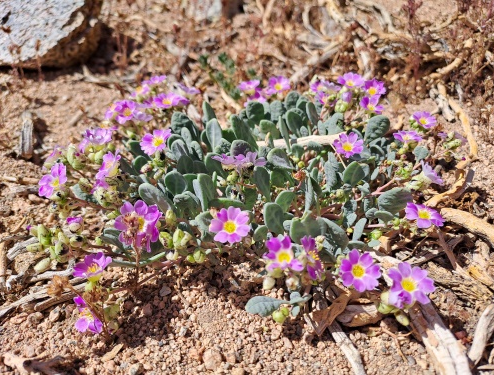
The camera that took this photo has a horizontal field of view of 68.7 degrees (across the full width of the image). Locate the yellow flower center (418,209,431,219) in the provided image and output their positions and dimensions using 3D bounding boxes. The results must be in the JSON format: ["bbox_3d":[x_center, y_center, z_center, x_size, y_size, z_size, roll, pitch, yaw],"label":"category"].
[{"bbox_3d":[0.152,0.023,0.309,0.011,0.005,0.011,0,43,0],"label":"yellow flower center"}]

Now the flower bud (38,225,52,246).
[{"bbox_3d":[-0.158,0.038,0.283,0.009,0.018,0.009,-32,20,-29],"label":"flower bud"}]

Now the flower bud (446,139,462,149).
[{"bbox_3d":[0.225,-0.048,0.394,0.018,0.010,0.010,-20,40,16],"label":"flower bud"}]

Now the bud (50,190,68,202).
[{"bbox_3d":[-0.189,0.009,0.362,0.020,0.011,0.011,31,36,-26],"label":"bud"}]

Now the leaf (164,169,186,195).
[{"bbox_3d":[-0.062,-0.004,0.315,0.019,0.024,0.006,-5,23,-11],"label":"leaf"}]

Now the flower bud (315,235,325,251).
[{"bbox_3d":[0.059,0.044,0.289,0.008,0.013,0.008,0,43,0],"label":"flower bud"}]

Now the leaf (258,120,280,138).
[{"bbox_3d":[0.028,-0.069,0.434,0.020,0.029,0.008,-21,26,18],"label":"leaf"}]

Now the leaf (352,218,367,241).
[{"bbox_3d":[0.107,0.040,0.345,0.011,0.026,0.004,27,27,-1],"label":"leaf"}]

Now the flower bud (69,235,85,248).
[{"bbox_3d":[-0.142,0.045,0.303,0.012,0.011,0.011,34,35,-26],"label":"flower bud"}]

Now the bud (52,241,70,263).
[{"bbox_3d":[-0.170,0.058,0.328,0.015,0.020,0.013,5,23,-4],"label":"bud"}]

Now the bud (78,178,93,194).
[{"bbox_3d":[-0.179,-0.001,0.401,0.012,0.019,0.012,-15,23,11],"label":"bud"}]

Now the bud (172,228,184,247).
[{"bbox_3d":[-0.057,0.042,0.297,0.010,0.016,0.010,3,34,-1],"label":"bud"}]

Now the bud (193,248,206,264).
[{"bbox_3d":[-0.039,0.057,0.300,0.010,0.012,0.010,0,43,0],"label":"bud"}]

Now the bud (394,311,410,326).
[{"bbox_3d":[0.104,0.088,0.242,0.013,0.006,0.006,43,91,12],"label":"bud"}]

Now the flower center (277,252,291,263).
[{"bbox_3d":[0.031,0.059,0.302,0.012,0.012,0.005,0,-5,0],"label":"flower center"}]

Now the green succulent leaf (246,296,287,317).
[{"bbox_3d":[0.015,0.093,0.283,0.033,0.005,0.019,-4,57,-3],"label":"green succulent leaf"}]

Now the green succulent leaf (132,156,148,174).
[{"bbox_3d":[-0.100,-0.020,0.335,0.014,0.020,0.005,-13,23,-15],"label":"green succulent leaf"}]

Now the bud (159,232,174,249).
[{"bbox_3d":[-0.066,0.044,0.297,0.011,0.014,0.011,-13,31,7],"label":"bud"}]

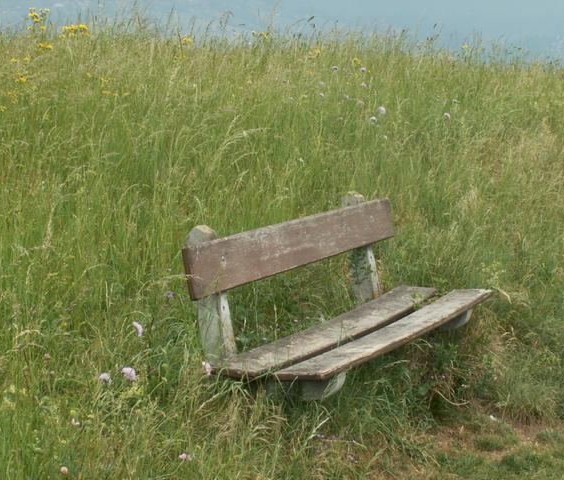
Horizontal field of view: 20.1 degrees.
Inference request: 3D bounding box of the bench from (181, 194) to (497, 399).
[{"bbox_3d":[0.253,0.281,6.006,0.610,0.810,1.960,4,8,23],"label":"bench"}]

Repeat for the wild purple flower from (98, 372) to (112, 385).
[{"bbox_3d":[-0.527,0.414,4.750,0.039,0.033,0.039,1,7,0],"label":"wild purple flower"}]

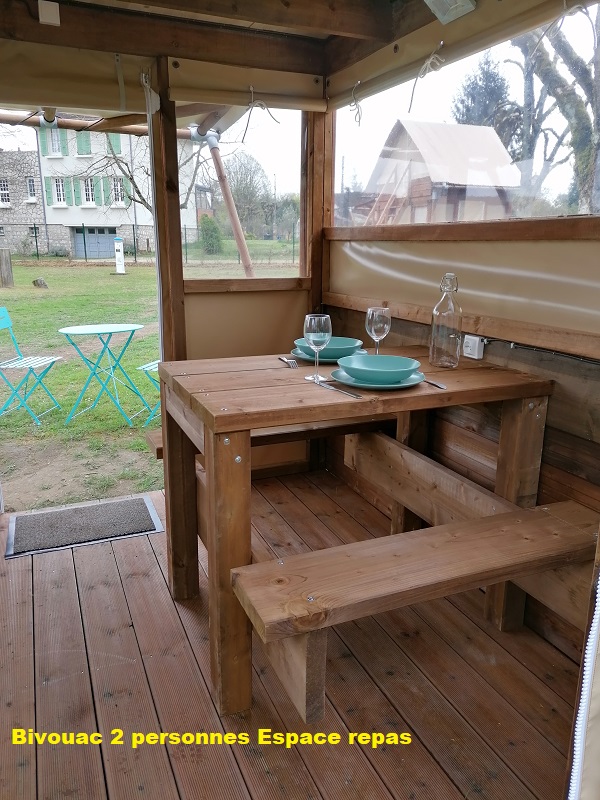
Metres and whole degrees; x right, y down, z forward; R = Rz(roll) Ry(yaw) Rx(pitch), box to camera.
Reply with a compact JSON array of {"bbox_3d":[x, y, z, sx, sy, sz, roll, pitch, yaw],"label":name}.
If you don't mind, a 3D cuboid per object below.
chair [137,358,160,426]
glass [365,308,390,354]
[{"bbox_3d":[-0.885,-0.207,4.595,0.470,0.810,0.420,4,15,14],"label":"chair"},{"bbox_3d":[0.236,-0.192,1.917,0.078,0.178,0.078,1,14,0],"label":"glass"}]

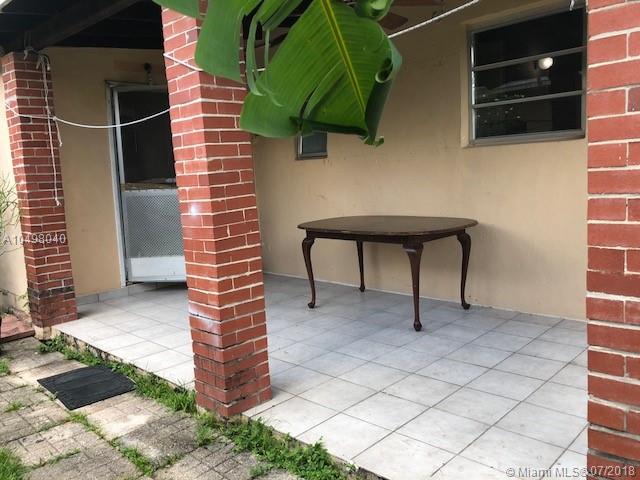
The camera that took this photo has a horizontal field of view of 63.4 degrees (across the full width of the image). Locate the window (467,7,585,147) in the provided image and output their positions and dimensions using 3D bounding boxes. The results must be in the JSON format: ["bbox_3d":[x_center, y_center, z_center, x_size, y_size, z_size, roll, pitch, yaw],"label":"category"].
[{"bbox_3d":[1.611,-1.260,4.070,0.940,0.970,0.090,4,10,44],"label":"window"}]

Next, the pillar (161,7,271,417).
[{"bbox_3d":[-0.539,-0.207,2.769,0.303,2.230,0.303,4,10,44],"label":"pillar"}]

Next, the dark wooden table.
[{"bbox_3d":[0.564,0.238,4.591,1.600,0.765,1.060,4,10,44],"label":"dark wooden table"}]

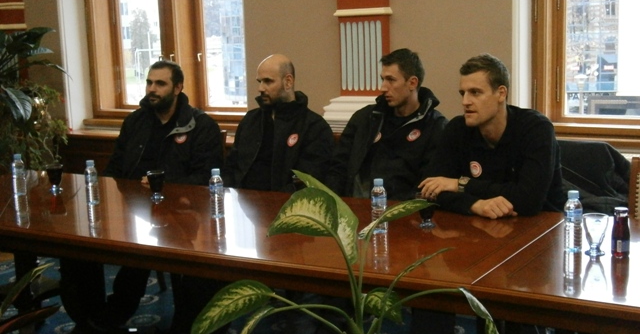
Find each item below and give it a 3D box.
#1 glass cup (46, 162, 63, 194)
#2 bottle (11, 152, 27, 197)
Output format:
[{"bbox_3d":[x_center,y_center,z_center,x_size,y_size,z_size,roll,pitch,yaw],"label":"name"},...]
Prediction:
[{"bbox_3d":[-1.201,0.056,3.925,0.075,0.124,0.075,-2,9,0],"label":"glass cup"},{"bbox_3d":[-1.354,0.035,3.910,0.053,0.181,0.053,3,11,32],"label":"bottle"}]

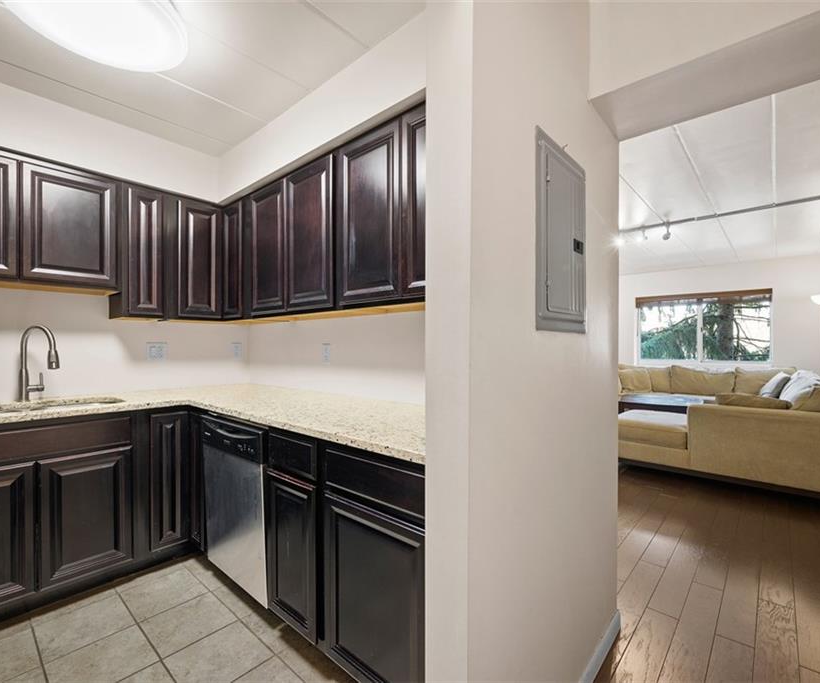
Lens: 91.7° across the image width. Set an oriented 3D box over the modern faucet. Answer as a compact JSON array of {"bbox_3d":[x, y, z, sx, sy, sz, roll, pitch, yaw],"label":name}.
[{"bbox_3d":[-1.976,0.123,2.143,0.235,0.415,0.110,0,0,10],"label":"modern faucet"}]

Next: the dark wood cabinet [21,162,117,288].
[{"bbox_3d":[-1.879,-0.587,2.192,0.330,0.585,0.380,-1,-1,42],"label":"dark wood cabinet"}]

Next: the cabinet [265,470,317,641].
[{"bbox_3d":[-0.280,0.814,1.738,0.360,0.570,0.550,-1,-1,42],"label":"cabinet"}]

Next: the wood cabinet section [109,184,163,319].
[{"bbox_3d":[-1.656,-0.517,2.419,0.335,0.764,0.218,-1,-1,41],"label":"wood cabinet section"}]

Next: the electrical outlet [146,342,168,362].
[{"bbox_3d":[-1.674,0.071,2.643,0.012,0.119,0.117,0,-1,41],"label":"electrical outlet"}]

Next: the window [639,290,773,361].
[{"bbox_3d":[4.723,-0.227,6.527,1.800,1.120,0.100,0,0,43],"label":"window"}]

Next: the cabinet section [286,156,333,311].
[{"bbox_3d":[-0.409,-0.521,2.144,0.422,0.756,0.320,-1,-1,41],"label":"cabinet section"}]

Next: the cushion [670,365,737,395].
[{"bbox_3d":[4.152,0.552,5.657,0.740,0.410,0.210,-1,-1,42],"label":"cushion"}]

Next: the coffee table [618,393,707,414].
[{"bbox_3d":[3.266,1.011,5.251,0.930,0.450,0.850,0,0,43],"label":"coffee table"}]

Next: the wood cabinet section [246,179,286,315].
[{"bbox_3d":[-0.731,-0.518,2.428,0.436,0.756,0.320,-1,-1,41],"label":"wood cabinet section"}]

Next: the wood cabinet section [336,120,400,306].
[{"bbox_3d":[-0.087,-0.525,1.859,0.413,0.756,0.320,-1,-1,41],"label":"wood cabinet section"}]

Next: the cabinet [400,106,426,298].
[{"bbox_3d":[0.210,-0.528,1.593,0.400,0.760,0.310,0,-1,41],"label":"cabinet"}]

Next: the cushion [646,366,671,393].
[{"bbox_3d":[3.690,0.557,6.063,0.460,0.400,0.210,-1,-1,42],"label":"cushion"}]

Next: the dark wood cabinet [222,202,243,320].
[{"bbox_3d":[-1.040,-0.519,2.679,0.260,0.750,0.310,0,-1,41],"label":"dark wood cabinet"}]

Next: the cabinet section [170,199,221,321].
[{"bbox_3d":[-1.468,-0.516,2.631,0.335,0.764,0.318,-1,-1,41],"label":"cabinet section"}]

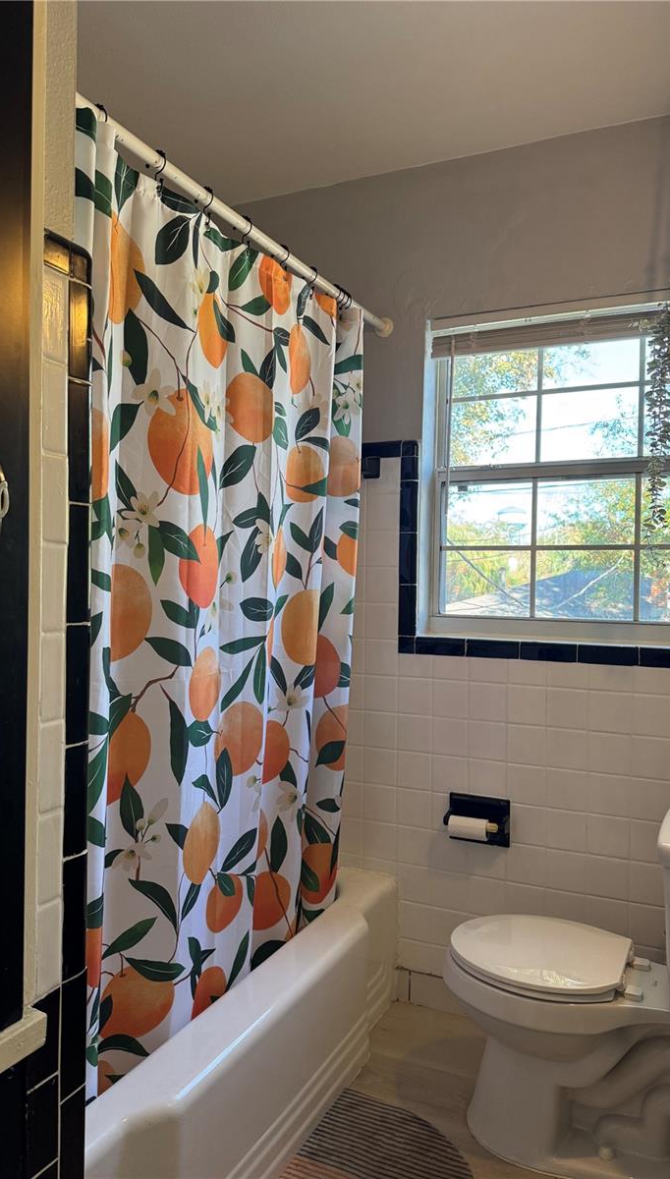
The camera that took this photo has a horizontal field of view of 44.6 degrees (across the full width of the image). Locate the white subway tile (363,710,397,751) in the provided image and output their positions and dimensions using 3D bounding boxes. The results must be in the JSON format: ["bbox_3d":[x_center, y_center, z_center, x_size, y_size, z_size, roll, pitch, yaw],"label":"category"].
[{"bbox_3d":[0.139,0.423,2.441,0.108,0.108,0.010,1,1,27],"label":"white subway tile"}]

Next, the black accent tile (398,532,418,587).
[{"bbox_3d":[0.218,-0.090,2.397,0.057,0.149,0.010,1,1,27],"label":"black accent tile"}]

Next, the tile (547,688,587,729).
[{"bbox_3d":[0.626,0.321,2.199,0.108,0.108,0.010,1,0,28],"label":"tile"}]

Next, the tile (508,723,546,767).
[{"bbox_3d":[0.527,0.427,2.243,0.108,0.108,0.009,1,1,27],"label":"tile"}]

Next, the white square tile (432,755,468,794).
[{"bbox_3d":[0.334,0.539,2.359,0.108,0.109,0.010,1,2,27],"label":"white square tile"}]

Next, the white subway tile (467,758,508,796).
[{"bbox_3d":[0.432,0.540,2.307,0.108,0.109,0.009,1,1,26],"label":"white subway tile"}]

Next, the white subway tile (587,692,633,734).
[{"bbox_3d":[0.723,0.322,2.147,0.108,0.108,0.010,1,0,28],"label":"white subway tile"}]

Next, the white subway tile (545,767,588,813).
[{"bbox_3d":[0.623,0.539,2.195,0.108,0.108,0.010,1,1,27],"label":"white subway tile"}]

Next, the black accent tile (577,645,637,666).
[{"bbox_3d":[0.717,0.173,2.145,0.152,0.047,0.010,1,1,27],"label":"black accent tile"}]

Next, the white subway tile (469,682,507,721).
[{"bbox_3d":[0.431,0.319,2.292,0.108,0.108,0.010,1,1,27],"label":"white subway tile"}]

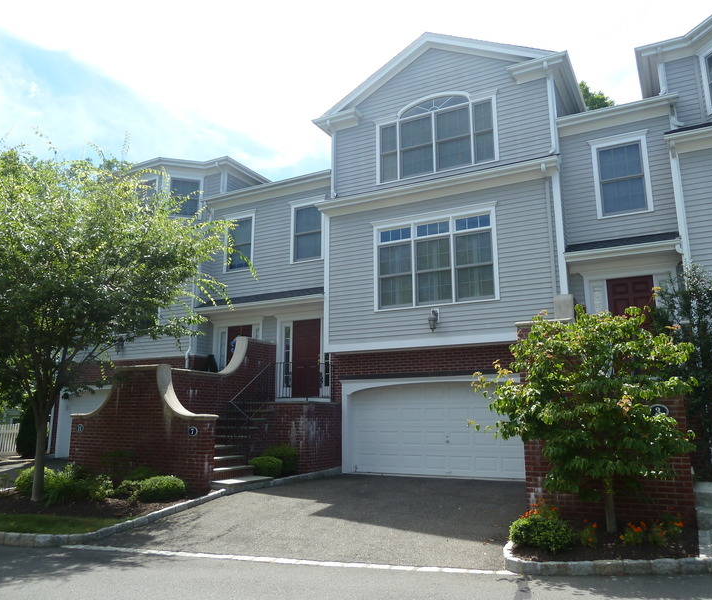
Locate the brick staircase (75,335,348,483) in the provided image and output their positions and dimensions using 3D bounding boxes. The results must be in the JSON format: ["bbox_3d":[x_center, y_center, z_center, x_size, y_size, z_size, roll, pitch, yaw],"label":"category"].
[{"bbox_3d":[-3.064,2.274,12.952,4.150,3.120,4.400,-6,-13,27],"label":"brick staircase"}]

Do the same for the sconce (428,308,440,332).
[{"bbox_3d":[1.752,0.470,12.898,0.180,0.510,0.290,-6,-14,26],"label":"sconce"}]

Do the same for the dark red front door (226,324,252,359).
[{"bbox_3d":[-3.246,1.746,16.177,0.900,2.050,0.080,-6,-14,26],"label":"dark red front door"}]

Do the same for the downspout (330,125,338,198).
[{"bbox_3d":[-0.627,-3.736,15.480,0.130,2.140,0.200,-6,-14,26],"label":"downspout"}]

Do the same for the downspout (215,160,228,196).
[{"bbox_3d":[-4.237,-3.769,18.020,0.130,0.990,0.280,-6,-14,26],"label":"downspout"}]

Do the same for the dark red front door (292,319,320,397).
[{"bbox_3d":[-1.285,1.531,15.203,0.900,2.050,0.080,-6,-14,26],"label":"dark red front door"}]

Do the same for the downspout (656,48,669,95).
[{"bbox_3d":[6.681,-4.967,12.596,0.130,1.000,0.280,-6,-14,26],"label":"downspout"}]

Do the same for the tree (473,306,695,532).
[{"bbox_3d":[2.612,1.416,6.943,2.450,2.700,2.000,-6,-14,26],"label":"tree"}]

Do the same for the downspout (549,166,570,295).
[{"bbox_3d":[4.256,-1.333,12.075,0.160,2.950,0.130,-6,-14,26],"label":"downspout"}]

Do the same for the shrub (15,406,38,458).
[{"bbox_3d":[-10.636,4.245,18.624,0.620,1.720,0.620,-6,-14,26],"label":"shrub"}]

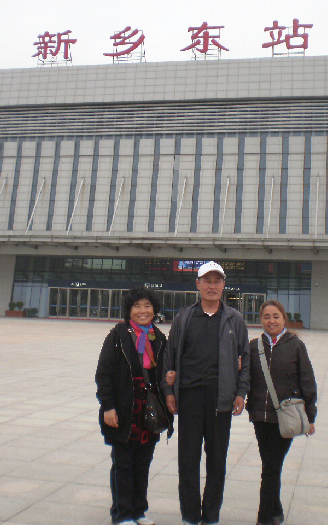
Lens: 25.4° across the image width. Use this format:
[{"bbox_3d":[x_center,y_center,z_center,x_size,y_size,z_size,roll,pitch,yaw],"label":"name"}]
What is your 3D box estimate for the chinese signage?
[{"bbox_3d":[0.245,-20.404,67.326,26.300,3.300,0.600,1,-3,14],"label":"chinese signage"}]

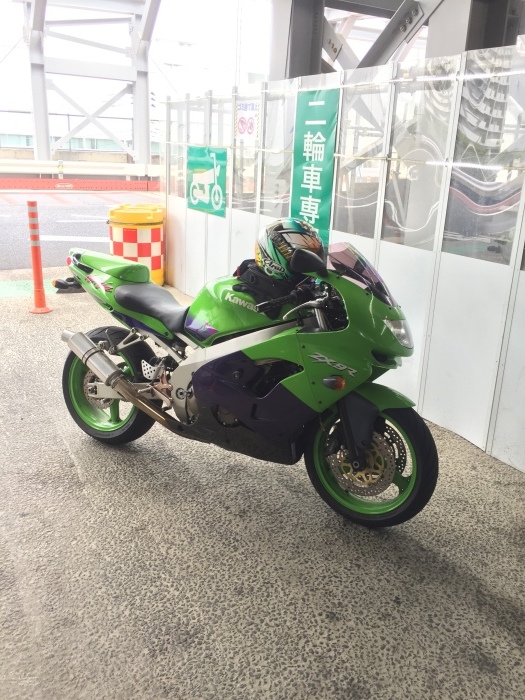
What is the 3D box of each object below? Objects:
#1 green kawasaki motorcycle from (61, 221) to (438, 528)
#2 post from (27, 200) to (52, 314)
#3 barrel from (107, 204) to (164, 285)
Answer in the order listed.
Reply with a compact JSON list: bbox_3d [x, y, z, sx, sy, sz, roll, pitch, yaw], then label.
[{"bbox_3d":[-0.156,0.022,2.701,2.030,1.190,0.730,11,20,26],"label":"green kawasaki motorcycle"},{"bbox_3d":[-2.113,-0.870,5.498,0.228,1.000,0.228,2,18,0],"label":"post"},{"bbox_3d":[-1.462,-1.194,6.769,0.645,0.870,0.645,2,18,0],"label":"barrel"}]

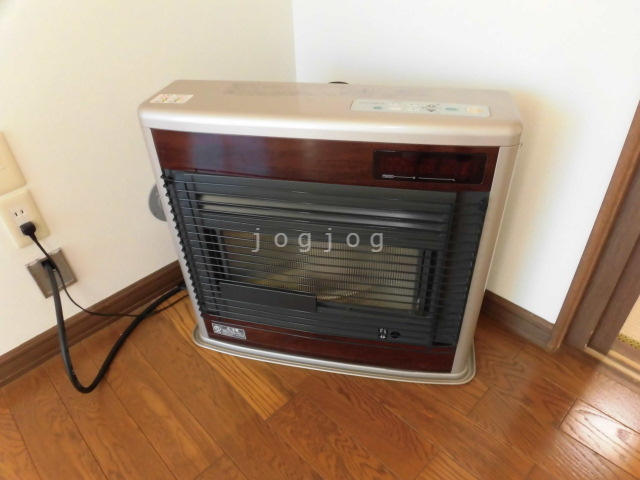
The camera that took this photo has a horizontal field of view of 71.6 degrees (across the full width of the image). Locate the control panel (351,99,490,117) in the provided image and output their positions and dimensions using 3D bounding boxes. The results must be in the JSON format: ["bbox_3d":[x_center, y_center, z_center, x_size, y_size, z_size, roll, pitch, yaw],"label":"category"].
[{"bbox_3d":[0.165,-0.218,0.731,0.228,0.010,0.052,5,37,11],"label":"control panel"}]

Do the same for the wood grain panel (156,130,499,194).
[{"bbox_3d":[-0.011,-0.137,0.752,0.600,0.083,0.025,5,37,11],"label":"wood grain panel"}]

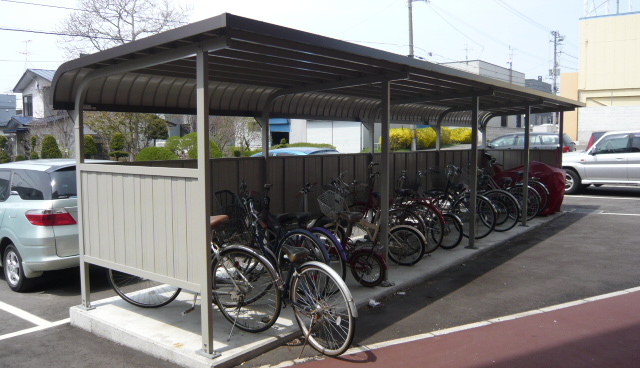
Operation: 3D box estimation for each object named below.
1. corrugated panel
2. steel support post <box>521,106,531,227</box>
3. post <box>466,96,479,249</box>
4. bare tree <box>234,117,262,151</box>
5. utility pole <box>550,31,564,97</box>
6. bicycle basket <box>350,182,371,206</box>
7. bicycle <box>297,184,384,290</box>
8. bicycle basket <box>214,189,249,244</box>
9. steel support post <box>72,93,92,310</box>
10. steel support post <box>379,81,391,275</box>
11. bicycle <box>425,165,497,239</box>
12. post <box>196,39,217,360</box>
[{"bbox_3d":[1.571,-1.167,7.722,2.340,0.495,9.836,4,6,38],"label":"corrugated panel"},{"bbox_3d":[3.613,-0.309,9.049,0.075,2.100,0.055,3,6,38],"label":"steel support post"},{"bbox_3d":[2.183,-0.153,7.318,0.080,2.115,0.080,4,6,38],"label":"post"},{"bbox_3d":[-3.315,-1.993,24.000,1.800,3.200,1.800,0,5,0],"label":"bare tree"},{"bbox_3d":[21.148,-7.922,46.513,1.200,11.414,1.000,0,5,0],"label":"utility pole"},{"bbox_3d":[0.505,0.128,6.620,0.320,0.240,0.250,-4,6,-40],"label":"bicycle basket"},{"bbox_3d":[0.141,0.548,5.593,1.350,1.000,0.540,3,6,34],"label":"bicycle"},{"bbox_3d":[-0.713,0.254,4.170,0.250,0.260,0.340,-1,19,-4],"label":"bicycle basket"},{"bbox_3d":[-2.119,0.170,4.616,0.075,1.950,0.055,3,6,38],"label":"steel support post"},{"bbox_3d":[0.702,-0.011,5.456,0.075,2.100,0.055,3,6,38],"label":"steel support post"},{"bbox_3d":[2.056,0.284,8.246,0.560,1.070,1.660,-4,6,-40],"label":"bicycle"},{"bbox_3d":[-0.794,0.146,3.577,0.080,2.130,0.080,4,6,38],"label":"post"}]

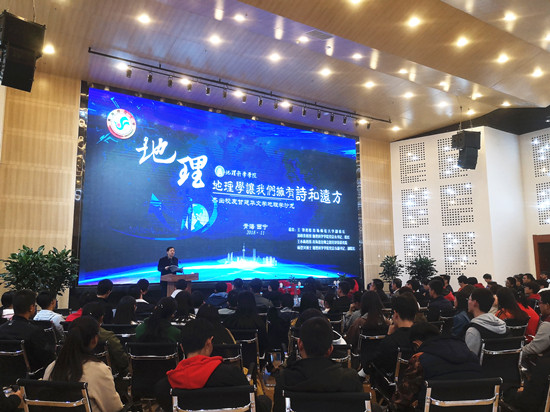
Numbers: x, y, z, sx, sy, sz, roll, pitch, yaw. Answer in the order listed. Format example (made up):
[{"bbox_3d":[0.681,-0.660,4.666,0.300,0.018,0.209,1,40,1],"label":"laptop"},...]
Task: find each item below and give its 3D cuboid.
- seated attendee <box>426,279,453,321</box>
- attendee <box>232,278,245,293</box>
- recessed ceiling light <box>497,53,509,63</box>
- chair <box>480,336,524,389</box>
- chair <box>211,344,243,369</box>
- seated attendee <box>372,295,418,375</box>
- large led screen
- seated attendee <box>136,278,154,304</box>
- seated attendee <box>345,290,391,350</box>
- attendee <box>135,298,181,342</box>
[{"bbox_3d":[2.482,1.854,6.884,0.520,1.340,0.750,4,-8,-27],"label":"seated attendee"},{"bbox_3d":[-0.739,2.092,8.451,0.500,1.310,0.750,1,-8,-10],"label":"attendee"},{"bbox_3d":[5.465,-3.585,10.304,0.200,0.080,0.200,4,-9,-31],"label":"recessed ceiling light"},{"bbox_3d":[2.145,1.754,4.352,0.540,0.880,0.580,2,-8,-16],"label":"chair"},{"bbox_3d":[-0.588,1.720,4.069,0.540,0.880,0.580,0,-8,-4],"label":"chair"},{"bbox_3d":[1.024,1.483,4.020,0.550,1.340,0.780,3,-8,-22],"label":"seated attendee"},{"bbox_3d":[-0.870,-0.260,13.062,9.130,5.000,0.150,4,-9,-31],"label":"large led screen"},{"bbox_3d":[-2.020,1.876,6.804,0.500,1.320,0.750,0,-8,-2],"label":"seated attendee"},{"bbox_3d":[1.057,1.666,5.217,0.520,1.290,0.750,3,-8,-22],"label":"seated attendee"},{"bbox_3d":[-1.125,1.554,4.281,0.500,1.290,0.750,0,-8,-2],"label":"attendee"}]

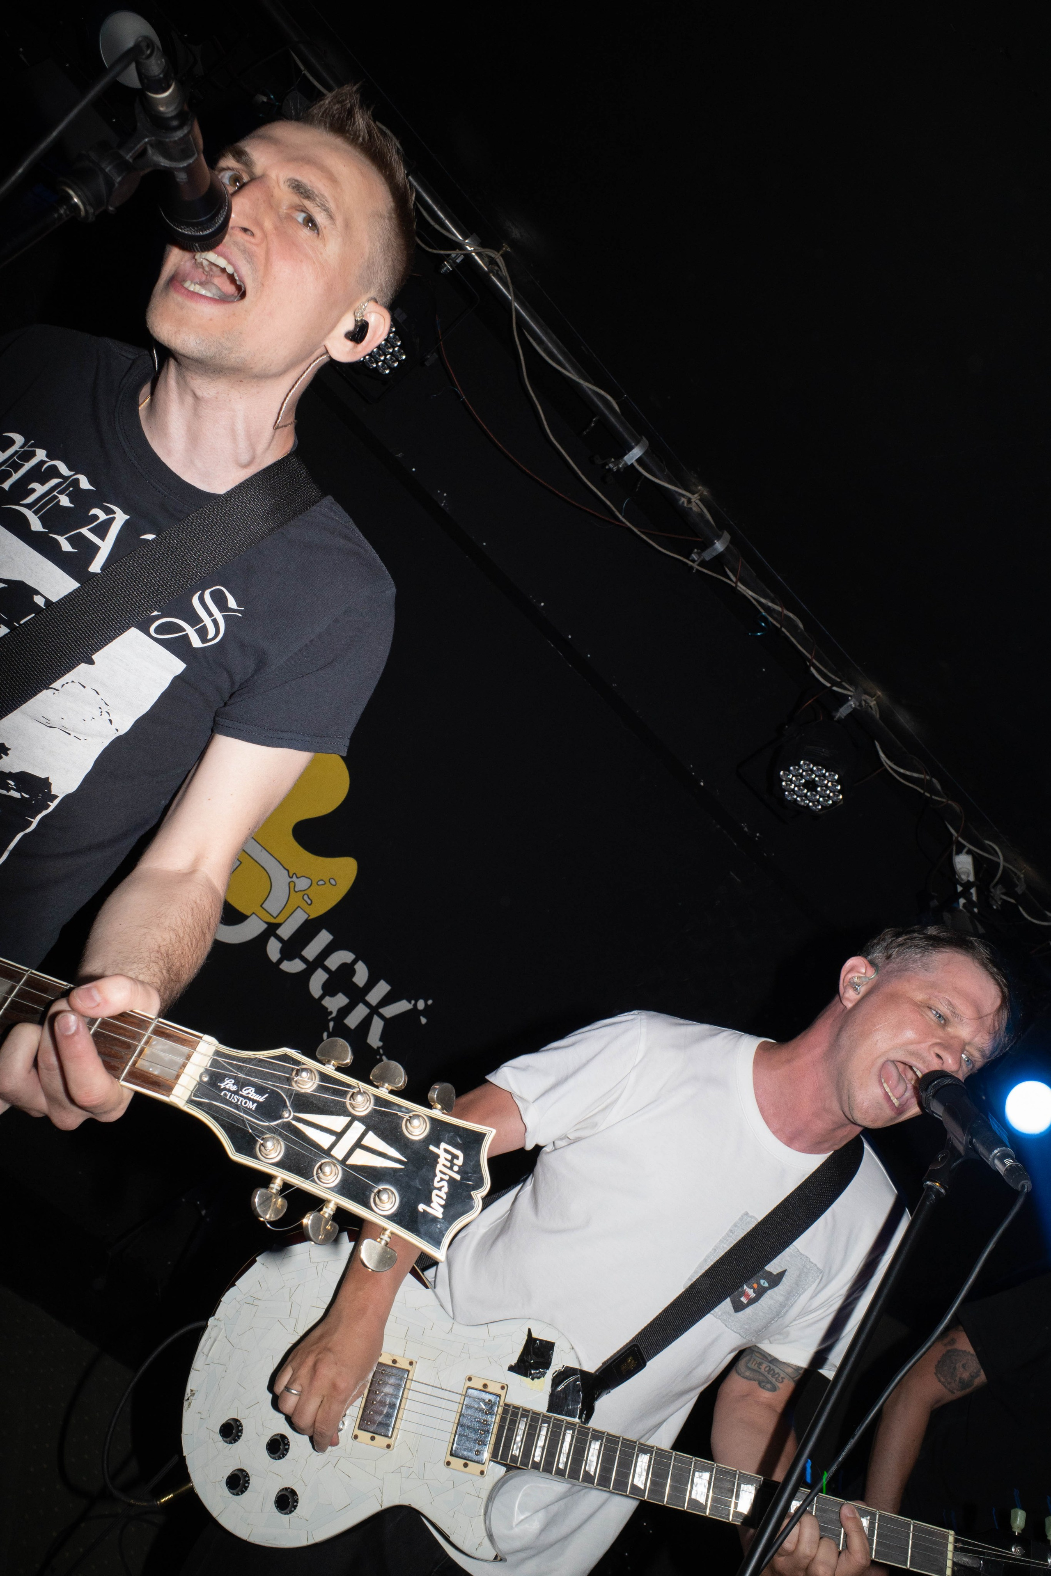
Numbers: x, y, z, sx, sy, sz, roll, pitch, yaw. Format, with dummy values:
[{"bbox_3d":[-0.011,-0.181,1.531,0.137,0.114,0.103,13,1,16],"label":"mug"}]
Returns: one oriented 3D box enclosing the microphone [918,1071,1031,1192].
[{"bbox_3d":[0.437,0.332,1.182,0.050,0.050,0.205,43,6,-10],"label":"microphone"}]

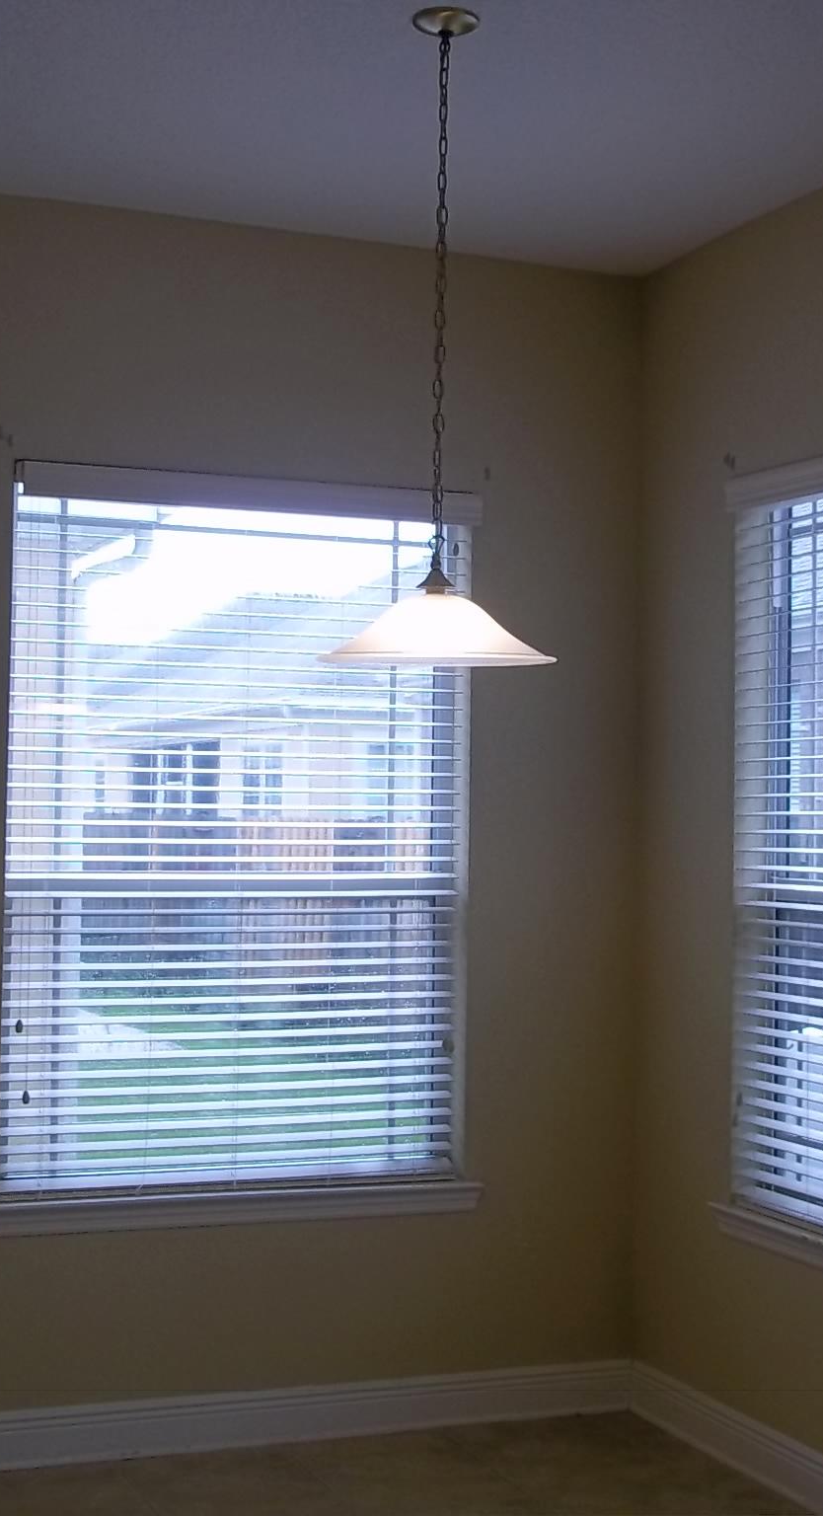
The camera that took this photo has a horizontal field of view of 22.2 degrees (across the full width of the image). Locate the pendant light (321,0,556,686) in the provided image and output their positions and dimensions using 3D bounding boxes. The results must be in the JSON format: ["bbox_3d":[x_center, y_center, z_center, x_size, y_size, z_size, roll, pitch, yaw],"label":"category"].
[{"bbox_3d":[0.057,-0.776,3.895,0.432,1.198,0.432,1,-2,0],"label":"pendant light"}]

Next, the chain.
[{"bbox_3d":[0.058,-0.846,3.898,0.030,1.014,0.028,2,-2,-22],"label":"chain"}]

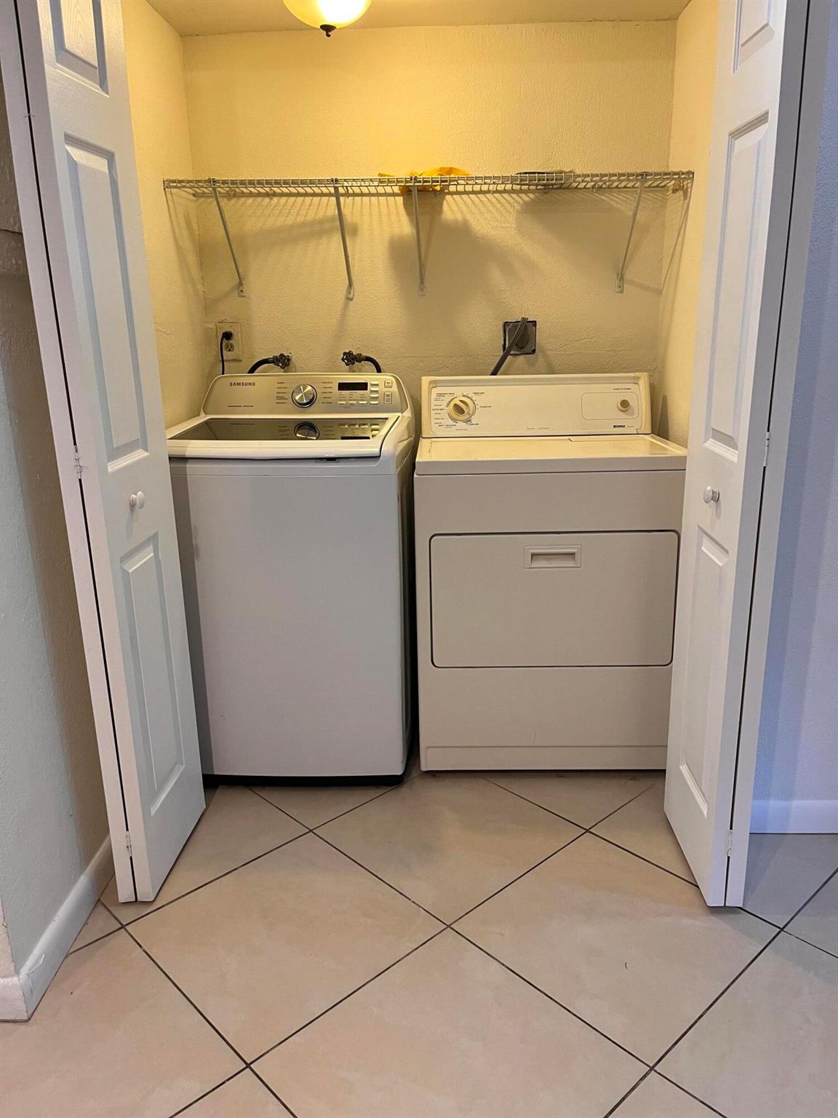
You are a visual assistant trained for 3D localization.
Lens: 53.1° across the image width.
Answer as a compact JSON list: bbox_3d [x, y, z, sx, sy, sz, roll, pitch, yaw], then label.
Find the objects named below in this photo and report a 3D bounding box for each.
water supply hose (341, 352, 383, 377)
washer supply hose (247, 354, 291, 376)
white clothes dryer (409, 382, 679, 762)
[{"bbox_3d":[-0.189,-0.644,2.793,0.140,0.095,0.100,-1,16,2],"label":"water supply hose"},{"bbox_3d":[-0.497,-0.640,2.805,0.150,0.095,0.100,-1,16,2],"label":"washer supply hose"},{"bbox_3d":[0.378,0.000,2.629,0.739,1.094,0.701,-1,16,2],"label":"white clothes dryer"}]

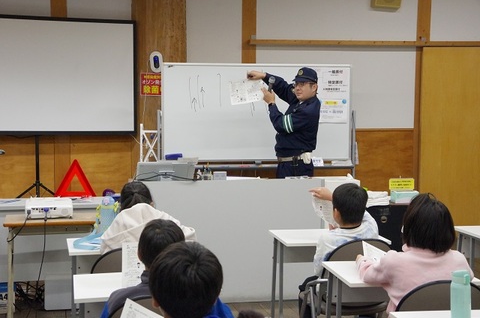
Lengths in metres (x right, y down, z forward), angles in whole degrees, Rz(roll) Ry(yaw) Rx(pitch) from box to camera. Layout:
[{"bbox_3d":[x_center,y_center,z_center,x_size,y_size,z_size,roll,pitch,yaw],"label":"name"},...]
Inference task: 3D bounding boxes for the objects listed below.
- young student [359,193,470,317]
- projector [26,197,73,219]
[{"bbox_3d":[0.768,0.732,3.460,0.470,1.150,0.620,-1,5,-13],"label":"young student"},{"bbox_3d":[-1.240,0.318,5.200,0.305,0.095,0.250,-1,5,-10],"label":"projector"}]

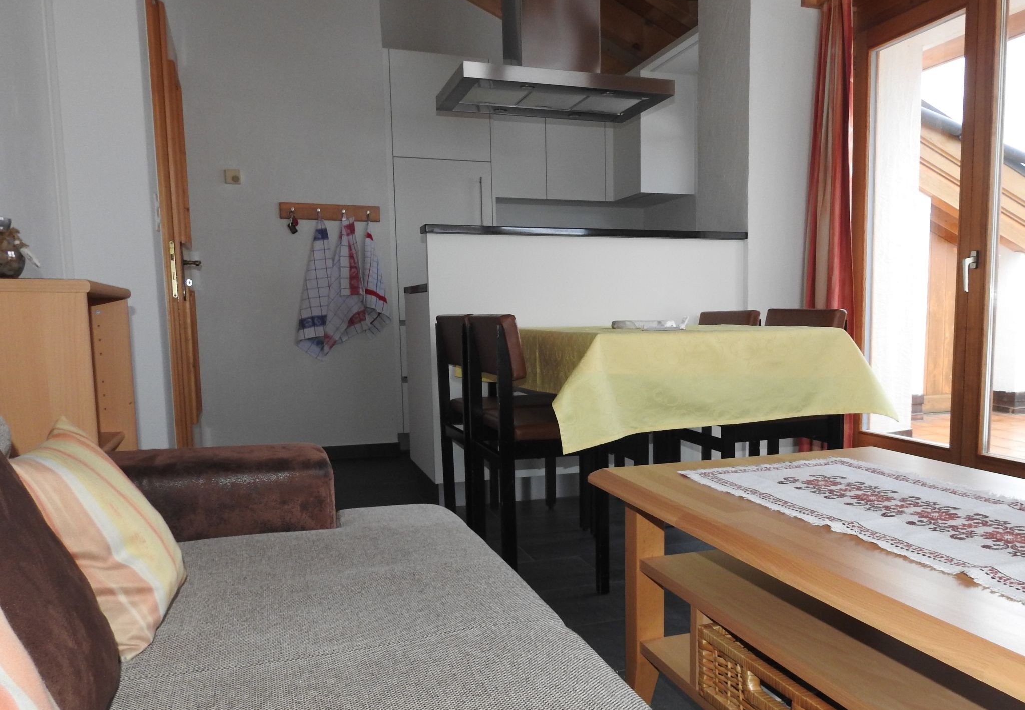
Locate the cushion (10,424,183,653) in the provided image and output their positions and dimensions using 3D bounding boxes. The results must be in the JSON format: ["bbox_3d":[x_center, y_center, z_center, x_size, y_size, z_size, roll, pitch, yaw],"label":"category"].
[{"bbox_3d":[-0.632,0.255,1.034,0.130,0.350,0.340,-36,9,-7],"label":"cushion"}]

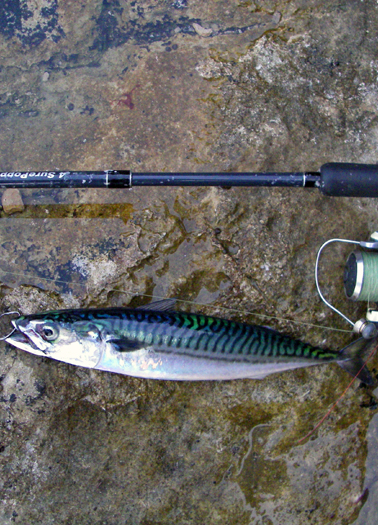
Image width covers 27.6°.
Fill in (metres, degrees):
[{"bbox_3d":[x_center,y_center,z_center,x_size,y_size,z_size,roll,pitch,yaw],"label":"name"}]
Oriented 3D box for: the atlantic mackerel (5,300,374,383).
[{"bbox_3d":[0.002,0.076,0.725,0.348,0.045,0.070,4,83,0],"label":"atlantic mackerel"}]

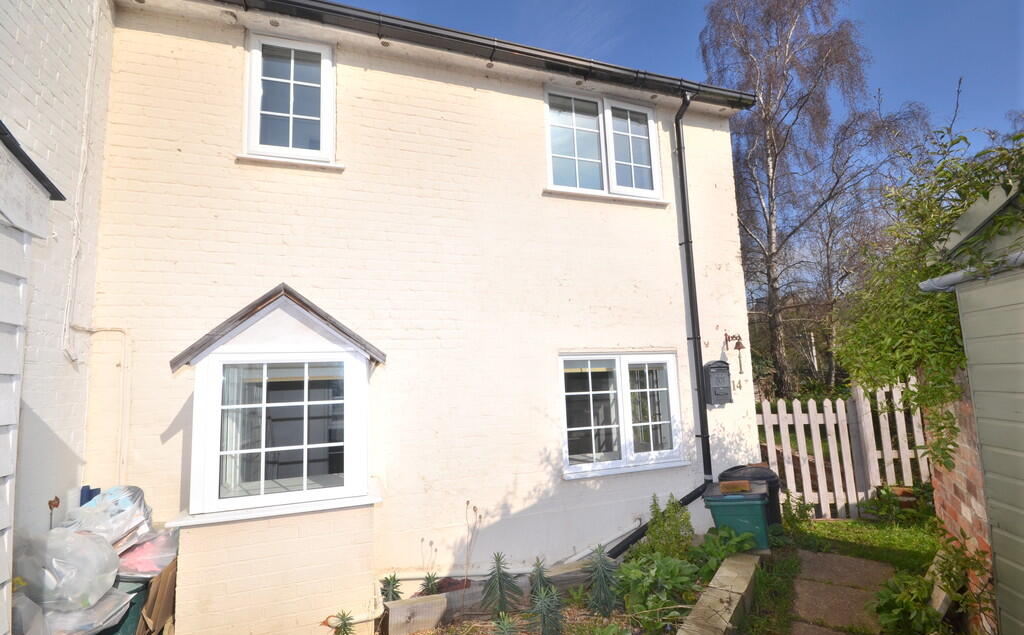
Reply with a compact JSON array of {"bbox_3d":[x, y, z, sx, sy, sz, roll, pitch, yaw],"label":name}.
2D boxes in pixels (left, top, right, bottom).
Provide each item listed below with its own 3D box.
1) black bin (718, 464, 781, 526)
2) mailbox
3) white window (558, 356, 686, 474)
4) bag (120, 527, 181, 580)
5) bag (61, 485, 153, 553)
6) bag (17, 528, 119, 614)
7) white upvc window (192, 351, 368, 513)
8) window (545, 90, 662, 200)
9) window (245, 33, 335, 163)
[{"bbox_3d":[2.110,1.620,3.786,0.480,0.620,0.480,0,-5,-18],"label":"black bin"},{"bbox_3d":[1.971,0.619,4.066,0.225,0.395,0.085,0,-5,-18],"label":"mailbox"},{"bbox_3d":[0.986,0.838,3.849,1.188,1.037,0.100,0,-5,-18],"label":"white window"},{"bbox_3d":[-1.983,1.287,2.326,0.330,0.250,0.320,0,-5,-18],"label":"bag"},{"bbox_3d":[-2.110,1.051,2.234,0.400,0.310,0.340,0,-5,-18],"label":"bag"},{"bbox_3d":[-1.951,1.112,1.879,0.370,0.330,0.370,0,-5,-18],"label":"bag"},{"bbox_3d":[-1.327,0.640,2.511,0.899,0.865,0.100,0,-5,-18],"label":"white upvc window"},{"bbox_3d":[0.874,-1.589,4.038,1.191,0.927,0.100,0,-5,-18],"label":"window"},{"bbox_3d":[-1.665,-1.628,3.235,0.590,0.930,0.100,0,-5,-18],"label":"window"}]

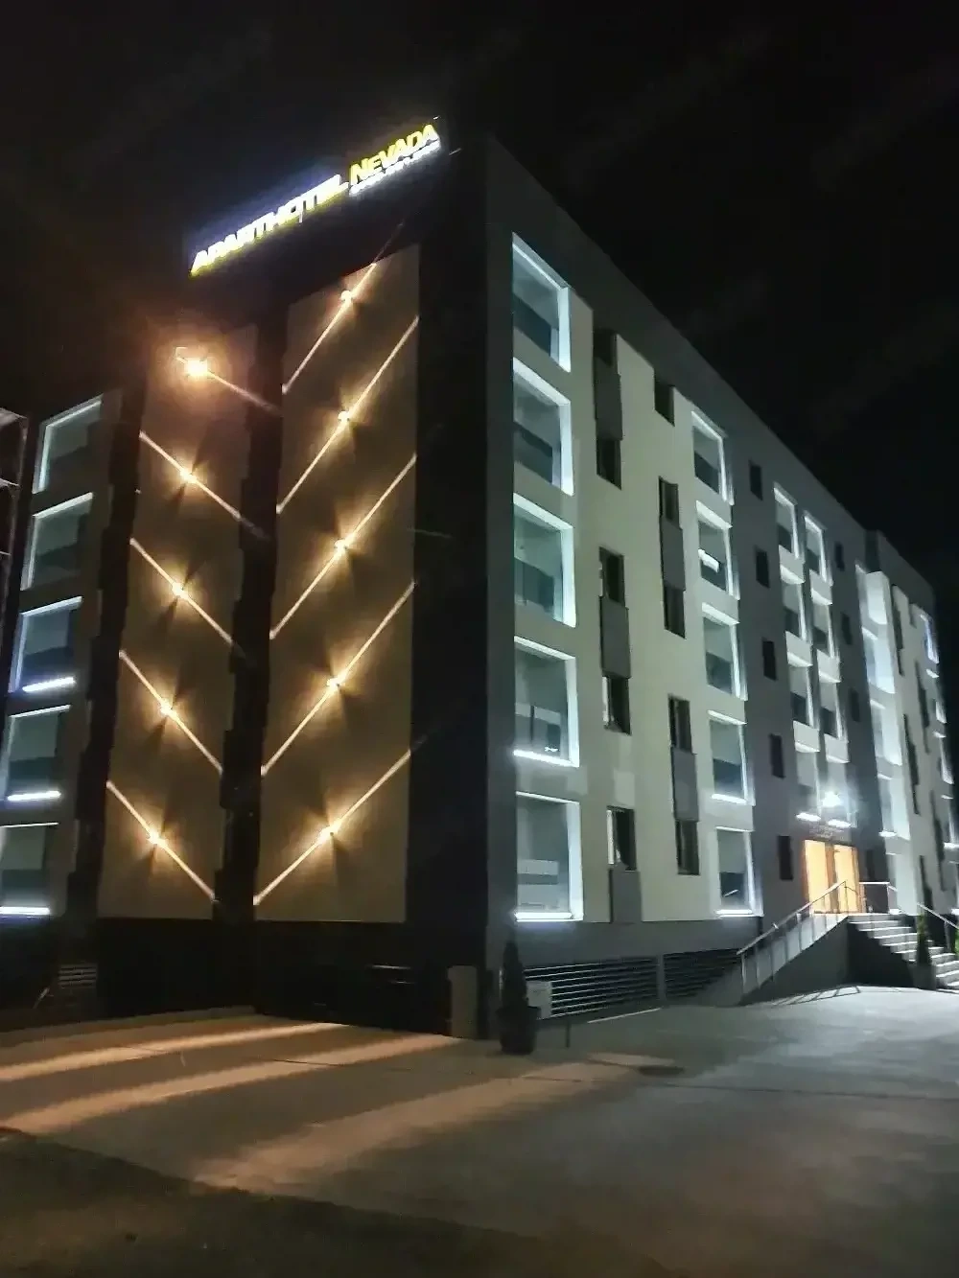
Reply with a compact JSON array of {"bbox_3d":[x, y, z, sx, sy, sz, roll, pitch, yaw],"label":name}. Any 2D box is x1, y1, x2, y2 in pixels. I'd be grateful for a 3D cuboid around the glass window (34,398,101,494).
[{"bbox_3d":[-11.385,-5.361,26.892,3.030,2.135,0.300,-10,-18,34],"label":"glass window"}]

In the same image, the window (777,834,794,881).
[{"bbox_3d":[8.721,6.319,27.674,0.200,1.232,1.068,-10,-18,34],"label":"window"}]

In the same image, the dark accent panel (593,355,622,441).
[{"bbox_3d":[2.997,-5.617,22.273,0.120,1.711,1.225,-10,-18,34],"label":"dark accent panel"}]

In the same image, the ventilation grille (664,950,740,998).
[{"bbox_3d":[5.399,7.749,22.445,0.100,0.895,5.291,-10,-18,34],"label":"ventilation grille"}]

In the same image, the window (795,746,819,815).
[{"bbox_3d":[10.407,4.641,30.616,0.300,2.119,2.324,-10,-18,34],"label":"window"}]

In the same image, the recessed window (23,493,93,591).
[{"bbox_3d":[-11.367,-2.599,26.158,2.967,2.167,0.300,-10,-18,34],"label":"recessed window"}]

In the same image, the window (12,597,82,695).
[{"bbox_3d":[-10.875,0.196,24.302,2.660,2.143,0.250,-10,-18,33],"label":"window"}]

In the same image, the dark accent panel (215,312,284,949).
[{"bbox_3d":[-4.839,-0.787,20.716,1.240,13.926,0.200,-10,-18,34],"label":"dark accent panel"}]

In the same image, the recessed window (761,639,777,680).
[{"bbox_3d":[8.286,0.592,27.800,0.200,1.094,1.018,-11,-19,35],"label":"recessed window"}]

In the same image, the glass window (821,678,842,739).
[{"bbox_3d":[12.292,2.467,33.880,0.300,2.072,2.355,-10,-18,34],"label":"glass window"}]

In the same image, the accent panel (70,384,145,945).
[{"bbox_3d":[-9.112,-0.029,23.688,1.335,13.926,0.200,-10,-18,34],"label":"accent panel"}]

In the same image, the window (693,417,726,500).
[{"bbox_3d":[6.358,-5.057,26.640,0.200,1.946,2.295,-11,-19,35],"label":"window"}]

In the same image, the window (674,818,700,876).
[{"bbox_3d":[4.562,4.681,21.499,0.200,1.170,1.155,-11,-19,35],"label":"window"}]

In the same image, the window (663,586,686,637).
[{"bbox_3d":[4.570,-0.664,22.957,0.200,1.094,1.140,-11,-19,35],"label":"window"}]

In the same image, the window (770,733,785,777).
[{"bbox_3d":[8.280,3.282,27.063,0.200,1.140,1.018,-11,-19,35],"label":"window"}]

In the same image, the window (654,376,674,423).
[{"bbox_3d":[4.610,-6.116,24.488,0.200,0.988,1.079,-11,-19,35],"label":"window"}]

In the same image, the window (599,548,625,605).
[{"bbox_3d":[2.766,-1.324,20.620,0.200,1.034,1.079,-11,-19,35],"label":"window"}]

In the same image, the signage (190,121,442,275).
[{"bbox_3d":[-4.079,-9.983,22.034,7.798,0.760,0.200,-10,-18,33],"label":"signage"}]

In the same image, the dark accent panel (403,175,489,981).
[{"bbox_3d":[-0.452,-2.092,17.586,1.626,15.276,0.250,-10,-18,33],"label":"dark accent panel"}]

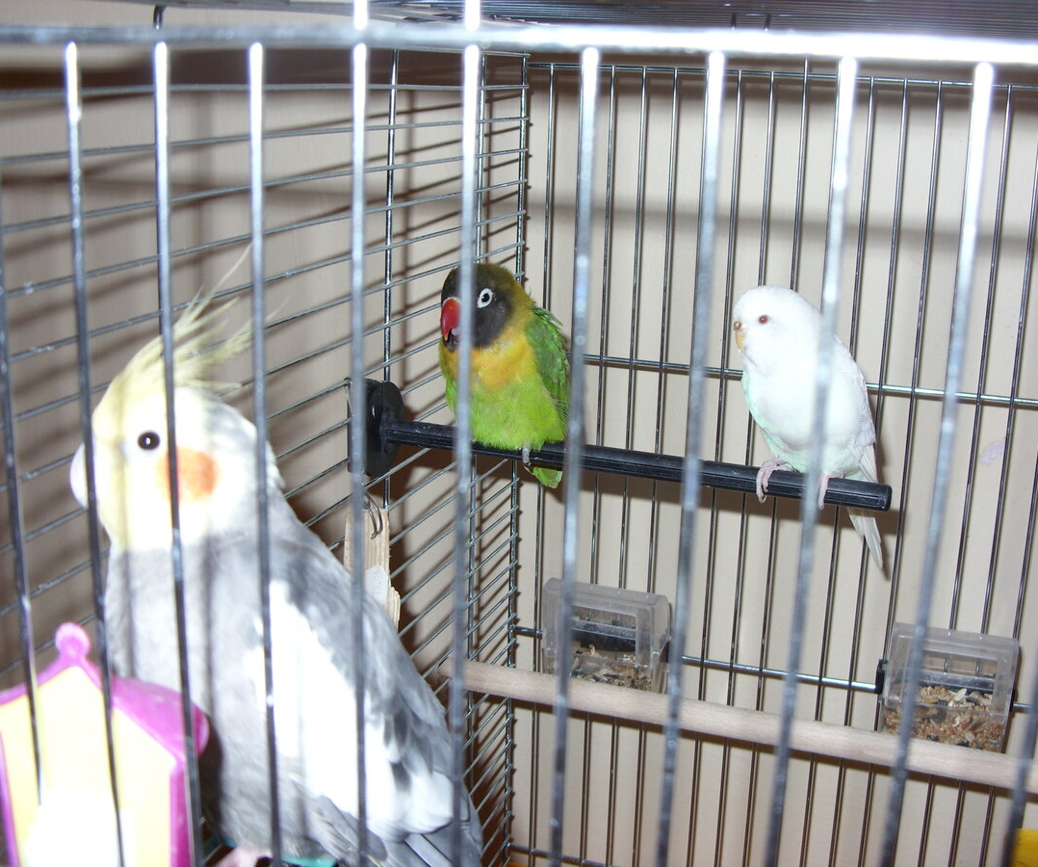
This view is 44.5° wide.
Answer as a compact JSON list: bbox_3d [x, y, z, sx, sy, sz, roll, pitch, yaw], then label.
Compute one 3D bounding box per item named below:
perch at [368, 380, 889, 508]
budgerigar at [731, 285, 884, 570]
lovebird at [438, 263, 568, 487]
[{"bbox_3d":[0.035,0.011,0.504,0.221,0.042,0.042,7,17,19],"label":"perch"},{"bbox_3d":[0.116,0.001,0.480,0.091,0.121,0.042,-11,20,-38],"label":"budgerigar"},{"bbox_3d":[-0.005,-0.020,0.507,0.049,0.102,0.070,11,19,30],"label":"lovebird"}]

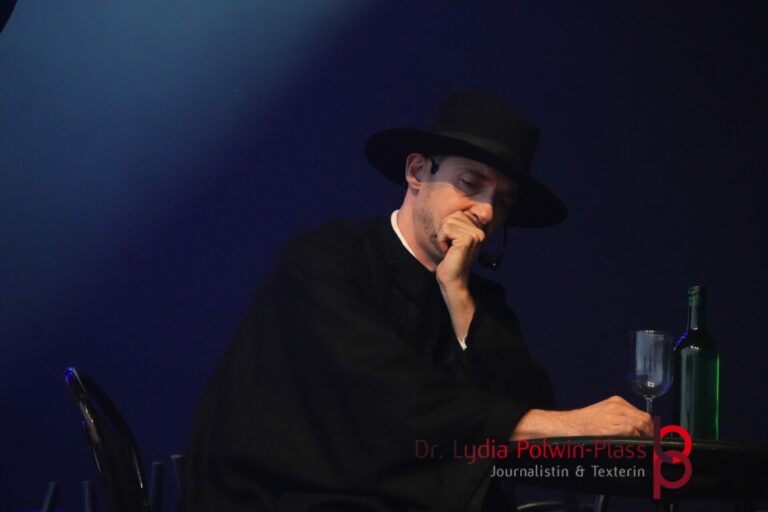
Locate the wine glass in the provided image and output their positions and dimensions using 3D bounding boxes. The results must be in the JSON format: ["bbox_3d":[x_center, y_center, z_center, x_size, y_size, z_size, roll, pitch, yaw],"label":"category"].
[{"bbox_3d":[0.442,0.228,7.350,0.078,0.200,0.078,0,-7,0],"label":"wine glass"}]

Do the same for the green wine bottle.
[{"bbox_3d":[0.512,0.198,7.228,0.075,0.300,0.075,0,-8,0],"label":"green wine bottle"}]

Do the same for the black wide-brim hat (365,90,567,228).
[{"bbox_3d":[0.160,-0.178,7.400,0.372,0.138,0.345,5,-25,44],"label":"black wide-brim hat"}]

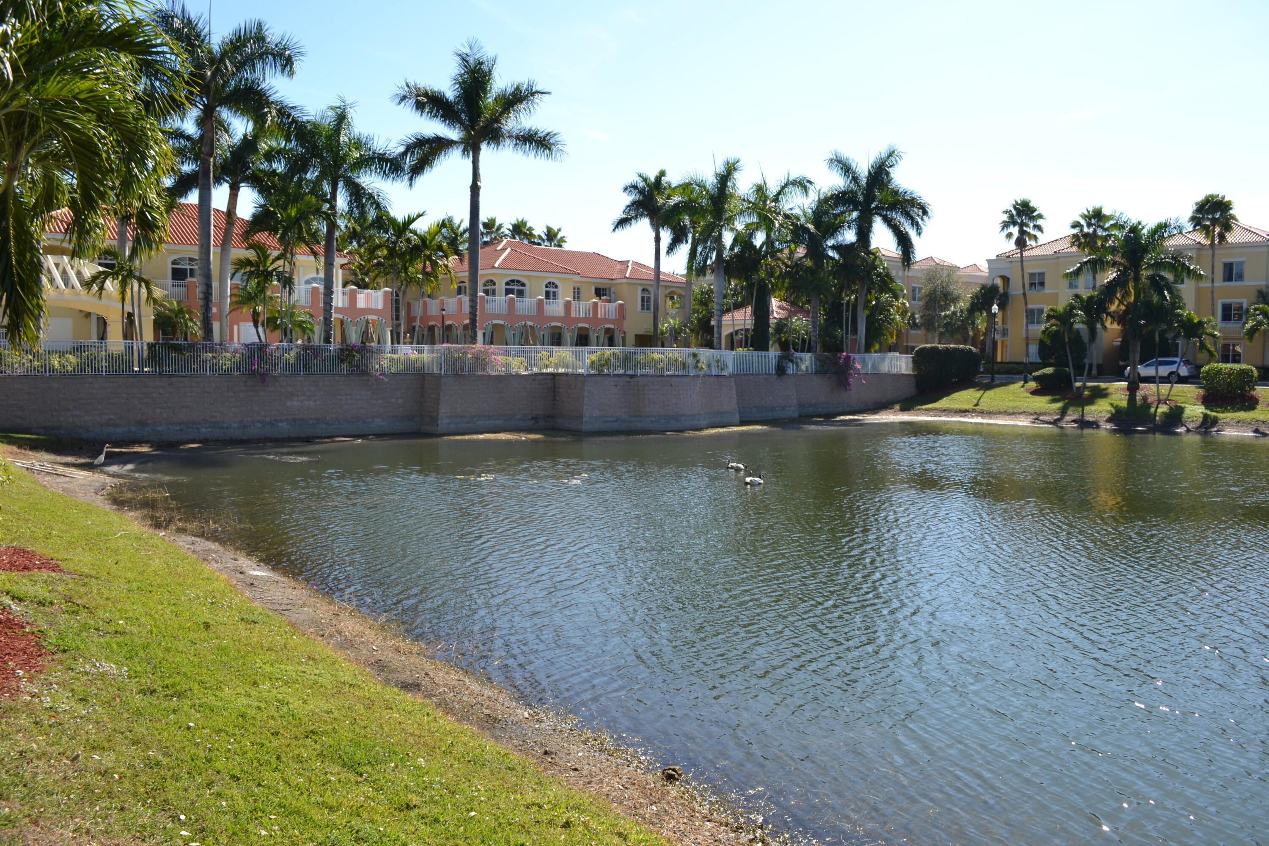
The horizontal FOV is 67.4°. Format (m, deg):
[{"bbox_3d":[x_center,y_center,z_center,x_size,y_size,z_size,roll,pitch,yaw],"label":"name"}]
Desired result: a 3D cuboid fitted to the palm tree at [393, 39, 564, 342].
[{"bbox_3d":[-7.678,-10.584,46.500,7.900,16.000,7.600,0,3,-9],"label":"palm tree"}]

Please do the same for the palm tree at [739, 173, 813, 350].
[{"bbox_3d":[9.010,-9.881,62.000,5.300,12.890,5.300,1,3,8],"label":"palm tree"}]

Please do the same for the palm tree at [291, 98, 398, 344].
[{"bbox_3d":[-13.560,-8.766,44.500,5.100,12.900,5.100,-1,4,-17],"label":"palm tree"}]

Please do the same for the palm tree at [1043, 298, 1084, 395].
[{"bbox_3d":[26.809,-4.689,59.500,2.500,5.970,2.500,2,4,24],"label":"palm tree"}]

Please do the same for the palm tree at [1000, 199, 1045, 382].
[{"bbox_3d":[28.958,-9.991,71.000,3.100,13.310,3.100,2,3,22],"label":"palm tree"}]

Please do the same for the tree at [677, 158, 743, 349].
[{"bbox_3d":[4.372,-9.003,54.500,4.000,12.326,4.000,0,3,0],"label":"tree"}]

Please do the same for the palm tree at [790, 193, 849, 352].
[{"bbox_3d":[12.208,-9.251,62.500,4.500,11.710,4.500,1,3,11],"label":"palm tree"}]

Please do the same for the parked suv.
[{"bbox_3d":[37.616,-3.756,68.000,1.840,1.710,4.630,-3,5,-42],"label":"parked suv"}]

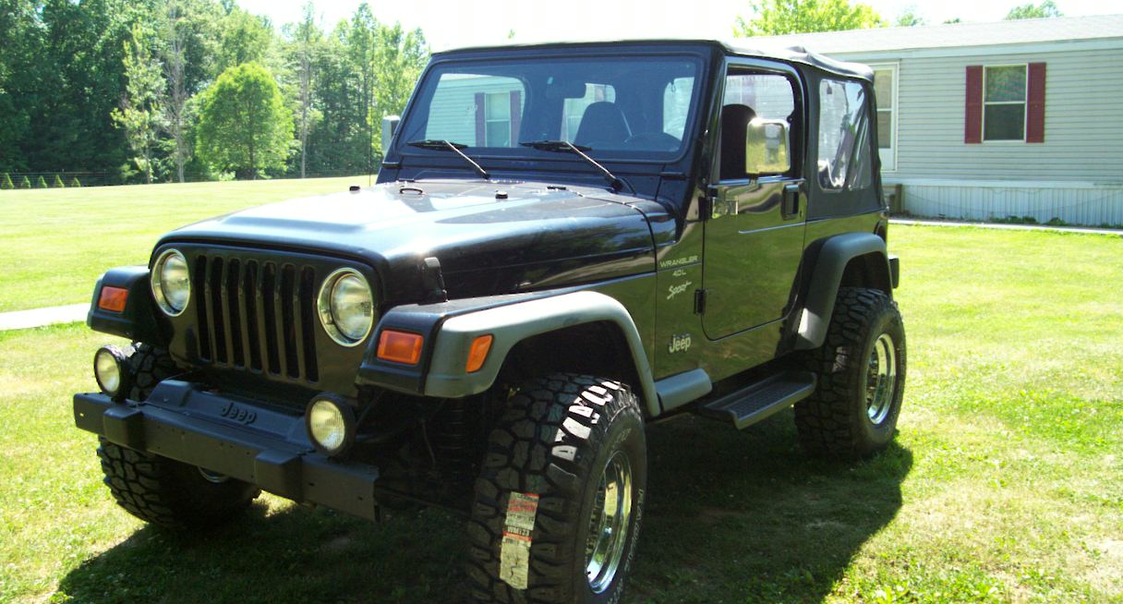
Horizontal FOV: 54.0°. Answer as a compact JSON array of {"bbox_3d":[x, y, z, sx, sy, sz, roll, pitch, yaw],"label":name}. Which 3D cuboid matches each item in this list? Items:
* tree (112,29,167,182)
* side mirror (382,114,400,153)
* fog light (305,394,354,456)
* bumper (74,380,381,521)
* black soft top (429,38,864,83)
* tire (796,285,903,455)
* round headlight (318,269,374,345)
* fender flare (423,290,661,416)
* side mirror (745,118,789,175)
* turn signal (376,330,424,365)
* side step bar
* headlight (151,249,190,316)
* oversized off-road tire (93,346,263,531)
[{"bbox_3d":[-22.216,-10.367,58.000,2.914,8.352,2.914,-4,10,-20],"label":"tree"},{"bbox_3d":[-0.747,-0.755,5.076,0.170,0.195,0.085,7,11,34],"label":"side mirror"},{"bbox_3d":[-0.601,0.326,2.969,0.160,0.163,0.085,7,11,34],"label":"fog light"},{"bbox_3d":[-1.000,0.405,3.279,1.370,0.190,0.215,7,11,34],"label":"bumper"},{"bbox_3d":[0.459,-1.075,5.011,1.380,0.125,1.680,7,11,34],"label":"black soft top"},{"bbox_3d":[1.399,0.343,5.310,0.310,0.810,0.820,7,11,35],"label":"tire"},{"bbox_3d":[-0.585,0.013,3.114,0.215,0.215,0.095,7,11,34],"label":"round headlight"},{"bbox_3d":[-0.025,0.200,3.286,0.150,0.465,1.030,7,11,35],"label":"fender flare"},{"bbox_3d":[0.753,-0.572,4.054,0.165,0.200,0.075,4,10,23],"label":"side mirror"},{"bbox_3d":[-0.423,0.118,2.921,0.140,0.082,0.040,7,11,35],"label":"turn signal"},{"bbox_3d":[0.808,0.394,4.481,0.220,0.080,0.780,7,11,34],"label":"side step bar"},{"bbox_3d":[-1.233,-0.068,3.555,0.213,0.213,0.080,7,11,35],"label":"headlight"},{"bbox_3d":[-1.385,0.465,4.237,0.310,0.820,0.825,5,10,23],"label":"oversized off-road tire"}]

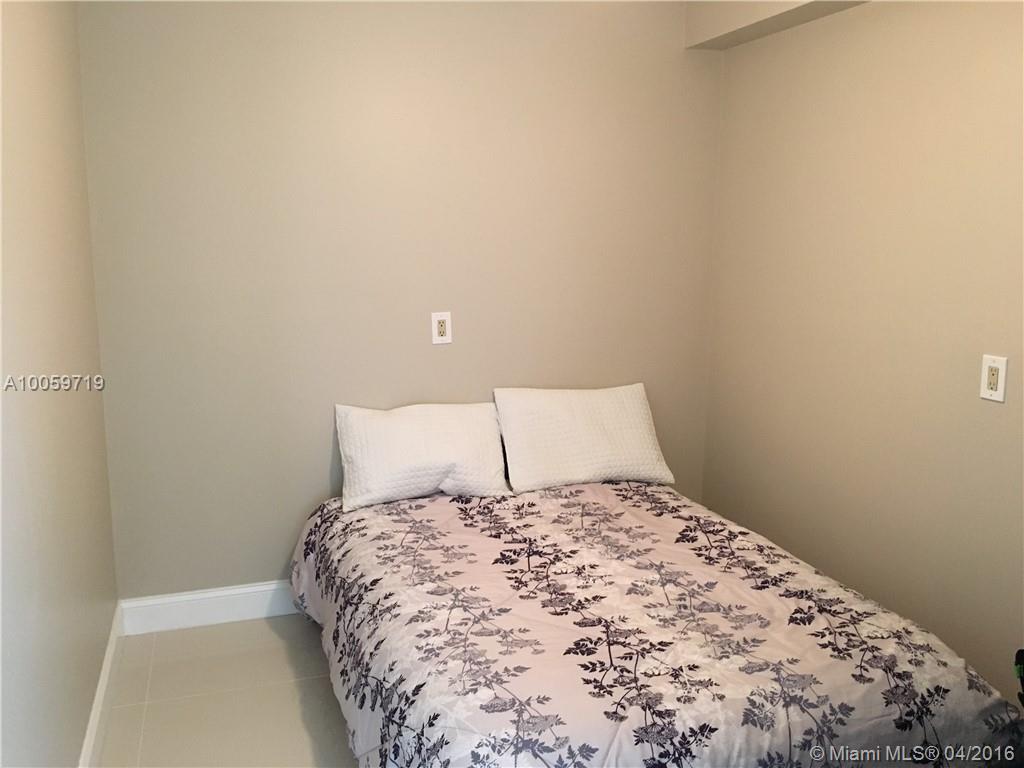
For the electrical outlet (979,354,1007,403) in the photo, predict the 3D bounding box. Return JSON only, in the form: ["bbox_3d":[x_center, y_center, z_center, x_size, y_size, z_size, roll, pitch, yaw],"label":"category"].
[{"bbox_3d":[1.344,-0.018,2.397,0.009,0.123,0.079,-3,11,-19],"label":"electrical outlet"}]

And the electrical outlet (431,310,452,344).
[{"bbox_3d":[-0.276,-0.220,3.363,0.079,0.123,0.009,-3,11,-19],"label":"electrical outlet"}]

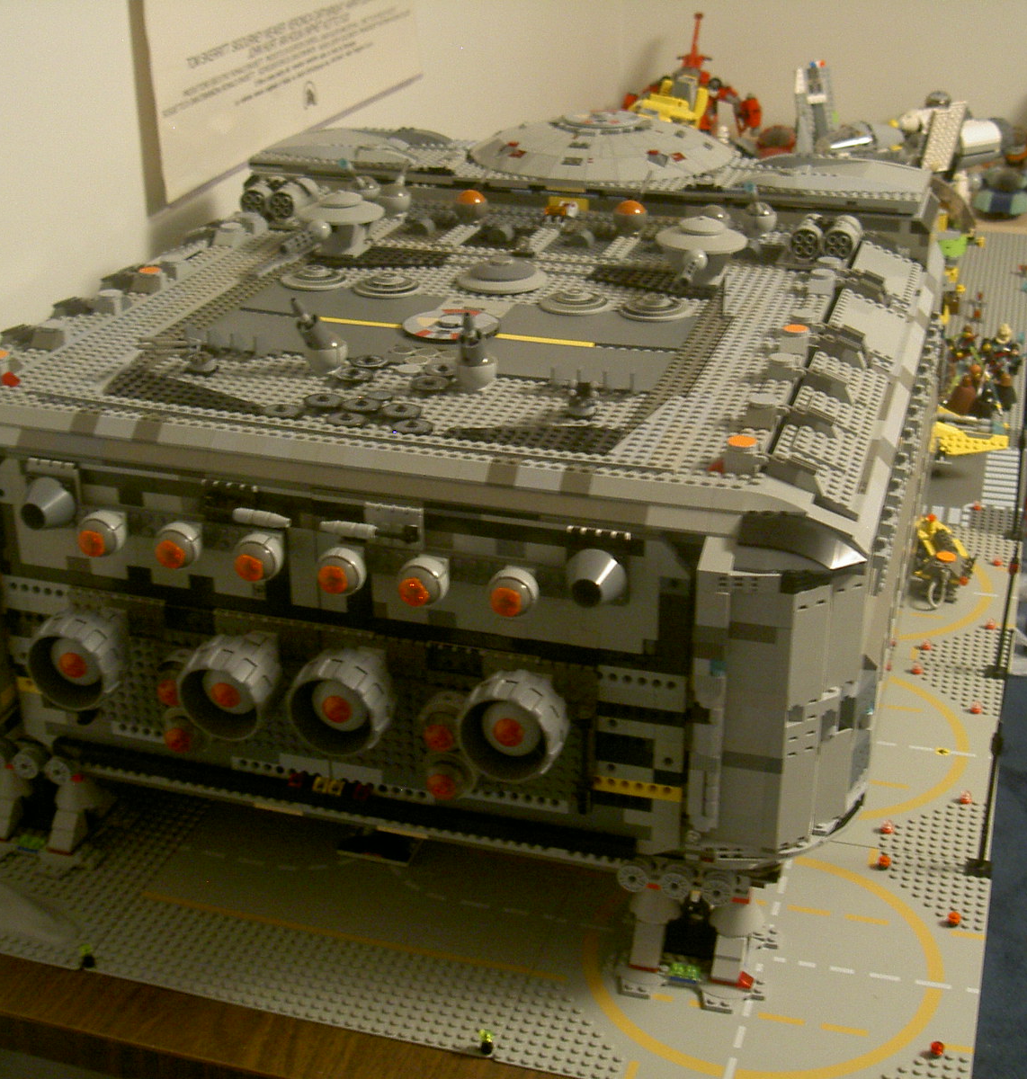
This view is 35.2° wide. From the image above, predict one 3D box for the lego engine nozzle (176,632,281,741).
[{"bbox_3d":[-0.153,0.078,0.903,0.050,0.050,0.049,8,27,15],"label":"lego engine nozzle"}]

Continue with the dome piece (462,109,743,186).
[{"bbox_3d":[0.078,-0.349,1.402,0.229,0.033,0.229,-1,26,0],"label":"dome piece"}]

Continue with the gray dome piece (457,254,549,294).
[{"bbox_3d":[-0.008,-0.188,1.131,0.064,0.016,0.064,0,26,0],"label":"gray dome piece"}]

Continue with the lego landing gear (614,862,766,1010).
[{"bbox_3d":[0.107,0.217,0.953,0.094,0.075,0.084,7,27,16],"label":"lego landing gear"}]

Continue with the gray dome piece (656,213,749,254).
[{"bbox_3d":[0.132,-0.218,1.141,0.065,0.021,0.065,7,27,16],"label":"gray dome piece"}]

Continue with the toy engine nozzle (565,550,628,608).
[{"bbox_3d":[0.040,0.024,0.830,0.032,0.032,0.019,8,27,15],"label":"toy engine nozzle"}]

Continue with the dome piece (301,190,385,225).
[{"bbox_3d":[-0.129,-0.250,1.216,0.065,0.021,0.065,-1,26,0],"label":"dome piece"}]

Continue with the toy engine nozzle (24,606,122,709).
[{"bbox_3d":[-0.244,0.064,0.927,0.050,0.050,0.049,8,27,15],"label":"toy engine nozzle"}]

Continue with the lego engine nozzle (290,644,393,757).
[{"bbox_3d":[-0.090,0.085,0.885,0.050,0.050,0.049,8,27,15],"label":"lego engine nozzle"}]

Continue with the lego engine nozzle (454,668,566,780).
[{"bbox_3d":[0.001,0.095,0.859,0.050,0.050,0.049,8,27,15],"label":"lego engine nozzle"}]

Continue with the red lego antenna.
[{"bbox_3d":[0.310,-0.853,2.780,0.052,0.100,0.040,7,27,16],"label":"red lego antenna"}]

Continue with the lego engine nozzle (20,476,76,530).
[{"bbox_3d":[-0.266,-0.017,0.914,0.032,0.032,0.019,8,27,15],"label":"lego engine nozzle"}]

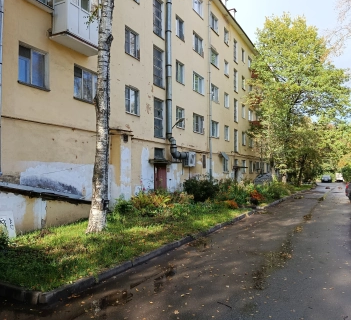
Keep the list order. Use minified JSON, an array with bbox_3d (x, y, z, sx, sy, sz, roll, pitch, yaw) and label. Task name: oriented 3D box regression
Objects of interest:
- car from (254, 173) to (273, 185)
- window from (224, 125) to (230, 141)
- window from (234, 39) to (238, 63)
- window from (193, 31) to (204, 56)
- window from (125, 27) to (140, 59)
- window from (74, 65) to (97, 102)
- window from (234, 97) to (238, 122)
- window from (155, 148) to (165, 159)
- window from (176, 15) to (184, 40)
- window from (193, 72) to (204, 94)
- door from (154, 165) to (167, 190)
[{"bbox_3d":[9.717,2.231,34.911,1.750,1.500,4.200,-1,-3,28],"label":"car"},{"bbox_3d":[4.652,-2.366,29.346,0.150,1.362,1.215,-1,-3,28],"label":"window"},{"bbox_3d":[5.935,-10.690,32.198,0.150,2.225,1.101,-1,-3,28],"label":"window"},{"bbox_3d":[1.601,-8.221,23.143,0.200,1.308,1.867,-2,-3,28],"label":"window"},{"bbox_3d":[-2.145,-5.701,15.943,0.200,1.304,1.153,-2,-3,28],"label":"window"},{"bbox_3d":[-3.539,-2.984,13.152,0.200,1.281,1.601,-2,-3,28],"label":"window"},{"bbox_3d":[5.960,-4.795,31.963,0.150,2.225,1.101,-1,-3,28],"label":"window"},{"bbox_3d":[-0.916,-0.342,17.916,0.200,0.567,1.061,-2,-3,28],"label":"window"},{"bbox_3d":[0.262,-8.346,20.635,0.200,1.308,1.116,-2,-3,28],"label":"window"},{"bbox_3d":[1.553,-5.320,22.740,0.150,1.292,1.801,-2,-3,28],"label":"window"},{"bbox_3d":[-0.866,1.241,18.578,0.120,2.016,1.318,-1,-3,28],"label":"door"}]

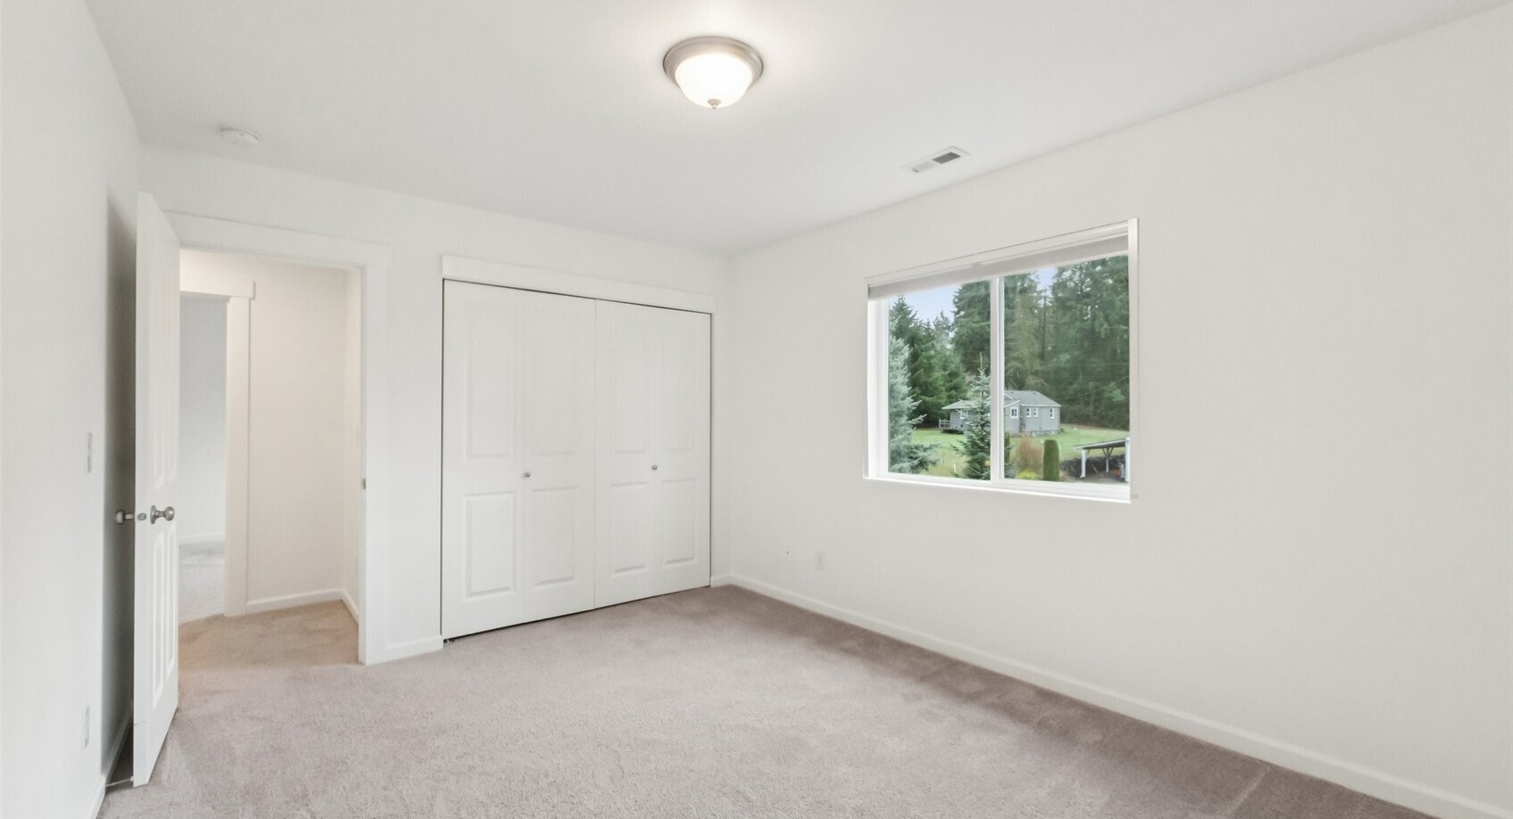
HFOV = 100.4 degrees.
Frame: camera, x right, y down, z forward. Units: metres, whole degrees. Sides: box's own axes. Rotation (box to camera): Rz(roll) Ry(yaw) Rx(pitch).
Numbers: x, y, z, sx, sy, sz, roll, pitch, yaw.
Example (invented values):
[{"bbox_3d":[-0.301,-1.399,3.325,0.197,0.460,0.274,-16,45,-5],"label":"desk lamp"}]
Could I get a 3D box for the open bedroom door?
[{"bbox_3d":[-2.300,0.270,2.433,0.043,2.023,0.711,0,-1,-36],"label":"open bedroom door"}]

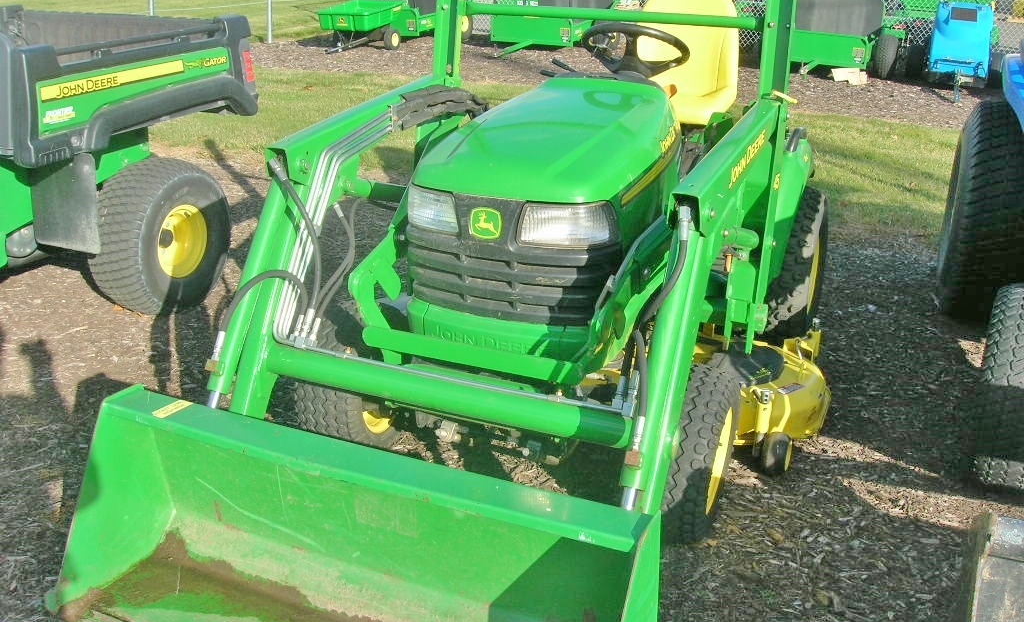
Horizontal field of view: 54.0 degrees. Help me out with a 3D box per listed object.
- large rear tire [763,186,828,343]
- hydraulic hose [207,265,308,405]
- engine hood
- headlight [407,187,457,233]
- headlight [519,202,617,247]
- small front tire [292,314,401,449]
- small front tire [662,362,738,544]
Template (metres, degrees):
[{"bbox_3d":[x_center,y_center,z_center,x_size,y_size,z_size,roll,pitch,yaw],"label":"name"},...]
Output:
[{"bbox_3d":[1.077,-0.194,4.058,0.290,0.650,0.650,10,22,22],"label":"large rear tire"},{"bbox_3d":[-0.646,0.044,2.522,0.160,0.330,0.250,10,22,22],"label":"hydraulic hose"},{"bbox_3d":[0.114,-0.471,2.860,0.590,0.320,0.870,10,22,22],"label":"engine hood"},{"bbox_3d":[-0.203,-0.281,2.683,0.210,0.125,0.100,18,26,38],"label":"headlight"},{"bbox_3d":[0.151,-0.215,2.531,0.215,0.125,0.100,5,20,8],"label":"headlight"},{"bbox_3d":[-0.476,0.210,3.129,0.210,0.460,0.460,9,22,19],"label":"small front tire"},{"bbox_3d":[0.471,0.377,2.735,0.210,0.460,0.460,9,22,19],"label":"small front tire"}]

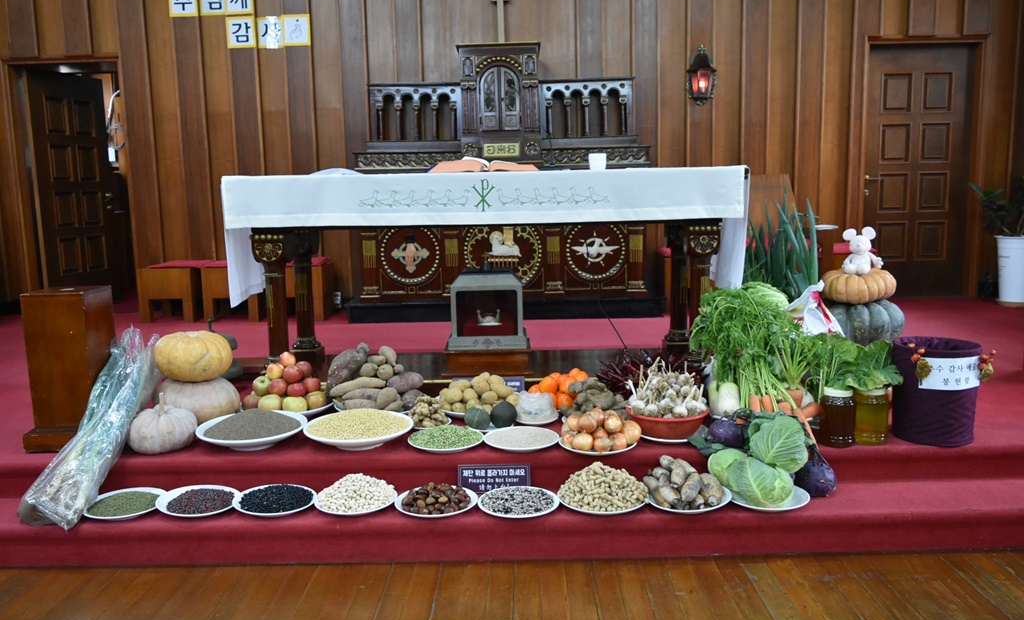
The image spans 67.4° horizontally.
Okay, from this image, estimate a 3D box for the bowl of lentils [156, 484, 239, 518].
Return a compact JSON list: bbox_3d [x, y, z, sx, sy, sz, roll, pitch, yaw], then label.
[{"bbox_3d":[-1.019,0.627,2.475,0.268,0.040,0.268,-1,8,1],"label":"bowl of lentils"}]

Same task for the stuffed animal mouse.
[{"bbox_3d":[1.786,-0.304,3.927,0.215,0.235,0.170,4,9,30],"label":"stuffed animal mouse"}]

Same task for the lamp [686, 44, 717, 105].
[{"bbox_3d":[1.481,-1.840,6.005,0.230,0.460,0.240,-1,8,1],"label":"lamp"}]

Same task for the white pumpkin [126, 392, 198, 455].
[{"bbox_3d":[-1.218,0.397,2.673,0.230,0.205,0.228,-1,8,0],"label":"white pumpkin"}]

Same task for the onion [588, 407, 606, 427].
[{"bbox_3d":[0.300,0.377,2.708,0.068,0.066,0.068,-1,8,1],"label":"onion"}]

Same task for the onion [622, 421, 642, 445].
[{"bbox_3d":[0.402,0.414,2.595,0.078,0.080,0.078,-1,8,0],"label":"onion"}]

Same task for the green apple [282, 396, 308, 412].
[{"bbox_3d":[-0.898,0.396,3.188,0.094,0.078,0.092,-1,8,1],"label":"green apple"}]

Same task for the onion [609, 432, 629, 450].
[{"bbox_3d":[0.353,0.433,2.533,0.066,0.064,0.066,-1,8,0],"label":"onion"}]

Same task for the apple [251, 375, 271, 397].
[{"bbox_3d":[-1.059,0.315,3.228,0.076,0.076,0.076,-1,8,1],"label":"apple"}]

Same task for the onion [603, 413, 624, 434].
[{"bbox_3d":[0.338,0.375,2.560,0.066,0.072,0.066,-1,8,0],"label":"onion"}]

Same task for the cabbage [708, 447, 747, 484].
[{"bbox_3d":[0.695,0.512,2.420,0.165,0.145,0.165,-1,8,0],"label":"cabbage"}]

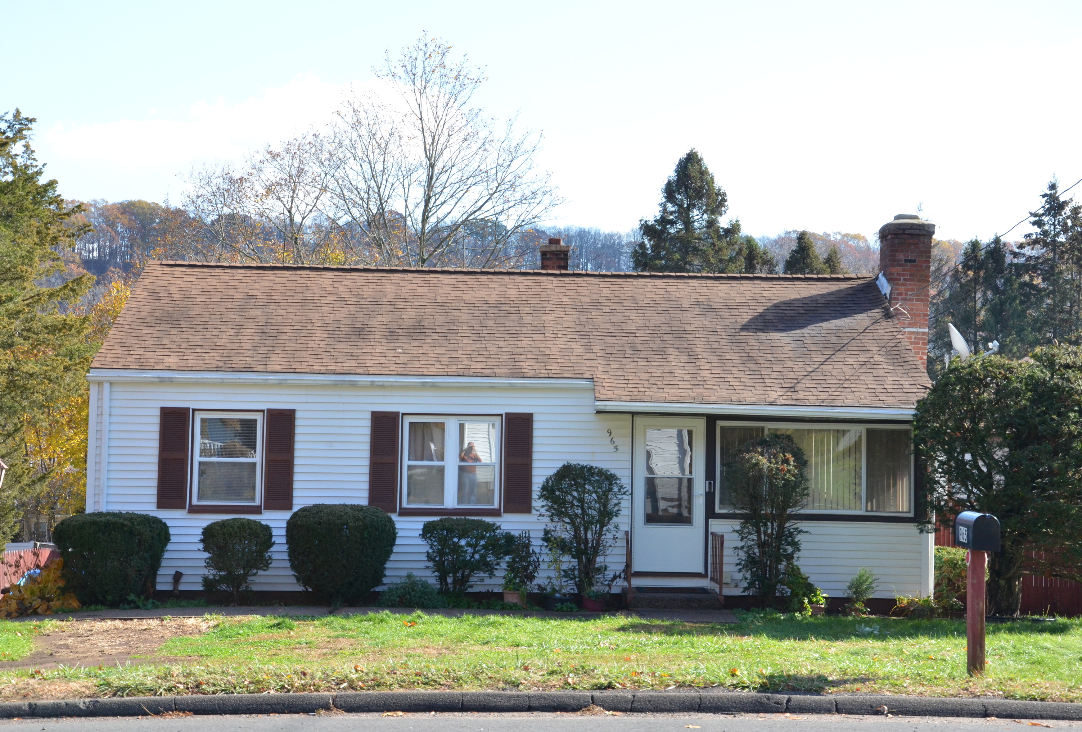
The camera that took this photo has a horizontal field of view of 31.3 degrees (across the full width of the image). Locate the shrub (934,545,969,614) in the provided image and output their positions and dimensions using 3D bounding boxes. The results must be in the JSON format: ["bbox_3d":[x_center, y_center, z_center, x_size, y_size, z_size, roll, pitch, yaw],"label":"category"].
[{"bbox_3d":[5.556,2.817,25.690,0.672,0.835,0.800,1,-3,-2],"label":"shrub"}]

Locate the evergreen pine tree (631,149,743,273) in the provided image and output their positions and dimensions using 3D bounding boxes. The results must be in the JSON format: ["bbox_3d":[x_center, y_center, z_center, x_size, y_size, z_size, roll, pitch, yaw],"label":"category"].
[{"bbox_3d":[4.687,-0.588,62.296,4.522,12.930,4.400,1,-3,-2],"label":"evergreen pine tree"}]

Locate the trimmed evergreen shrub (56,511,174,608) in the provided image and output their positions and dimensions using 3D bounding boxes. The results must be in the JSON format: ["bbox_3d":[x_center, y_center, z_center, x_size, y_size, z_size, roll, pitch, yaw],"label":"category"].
[{"bbox_3d":[-5.257,2.365,23.650,1.400,1.150,1.200,1,-3,-2],"label":"trimmed evergreen shrub"}]

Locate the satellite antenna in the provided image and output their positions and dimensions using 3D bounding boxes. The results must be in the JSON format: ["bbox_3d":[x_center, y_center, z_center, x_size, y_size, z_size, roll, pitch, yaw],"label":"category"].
[{"bbox_3d":[5.851,-0.332,27.000,0.310,0.530,0.550,1,-3,-2],"label":"satellite antenna"}]

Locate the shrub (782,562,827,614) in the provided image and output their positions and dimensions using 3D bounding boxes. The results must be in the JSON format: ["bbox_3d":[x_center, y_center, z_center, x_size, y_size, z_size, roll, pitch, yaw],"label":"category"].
[{"bbox_3d":[3.367,2.845,24.679,0.533,0.615,0.580,1,-3,-2],"label":"shrub"}]

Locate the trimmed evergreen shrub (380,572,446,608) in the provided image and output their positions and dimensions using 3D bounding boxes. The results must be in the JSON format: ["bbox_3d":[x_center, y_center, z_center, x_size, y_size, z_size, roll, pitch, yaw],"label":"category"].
[{"bbox_3d":[-1.652,2.841,24.558,0.812,0.421,0.700,1,-3,-2],"label":"trimmed evergreen shrub"}]

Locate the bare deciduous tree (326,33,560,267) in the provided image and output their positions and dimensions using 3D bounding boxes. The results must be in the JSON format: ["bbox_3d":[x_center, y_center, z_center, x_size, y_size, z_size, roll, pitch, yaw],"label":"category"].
[{"bbox_3d":[-2.835,-2.060,55.080,6.615,14.986,6.400,1,-3,-2],"label":"bare deciduous tree"}]

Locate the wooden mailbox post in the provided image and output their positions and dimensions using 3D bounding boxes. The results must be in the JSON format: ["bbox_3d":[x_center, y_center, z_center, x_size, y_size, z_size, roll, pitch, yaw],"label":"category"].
[{"bbox_3d":[2.685,1.400,11.920,0.175,0.985,0.480,1,-3,-2],"label":"wooden mailbox post"}]

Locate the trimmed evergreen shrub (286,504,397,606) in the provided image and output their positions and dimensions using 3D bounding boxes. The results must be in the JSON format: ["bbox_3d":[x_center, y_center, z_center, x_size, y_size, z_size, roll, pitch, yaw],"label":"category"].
[{"bbox_3d":[-2.464,2.338,23.800,1.340,1.240,1.200,1,-3,-2],"label":"trimmed evergreen shrub"}]

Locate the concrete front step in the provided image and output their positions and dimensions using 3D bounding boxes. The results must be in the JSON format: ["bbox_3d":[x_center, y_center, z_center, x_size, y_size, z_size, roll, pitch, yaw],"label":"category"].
[{"bbox_3d":[1.657,2.947,24.503,1.173,0.195,1.080,1,-3,-2],"label":"concrete front step"}]

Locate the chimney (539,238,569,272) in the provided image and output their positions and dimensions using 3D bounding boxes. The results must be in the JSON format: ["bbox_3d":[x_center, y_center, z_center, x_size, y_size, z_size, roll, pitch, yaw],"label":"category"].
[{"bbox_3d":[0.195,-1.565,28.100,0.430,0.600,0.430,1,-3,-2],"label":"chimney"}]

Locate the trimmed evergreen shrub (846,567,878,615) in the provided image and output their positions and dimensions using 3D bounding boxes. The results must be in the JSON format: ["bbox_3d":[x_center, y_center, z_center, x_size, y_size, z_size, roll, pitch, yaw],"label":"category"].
[{"bbox_3d":[4.010,2.809,24.100,0.390,0.590,0.380,1,-3,-2],"label":"trimmed evergreen shrub"}]

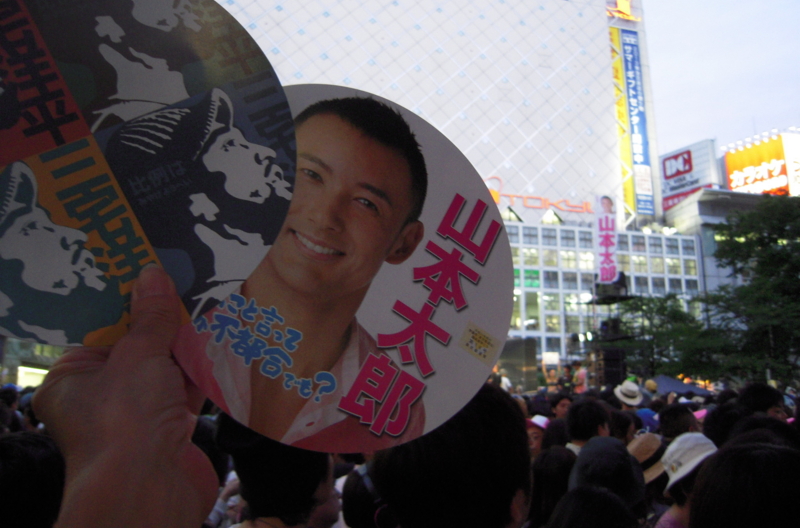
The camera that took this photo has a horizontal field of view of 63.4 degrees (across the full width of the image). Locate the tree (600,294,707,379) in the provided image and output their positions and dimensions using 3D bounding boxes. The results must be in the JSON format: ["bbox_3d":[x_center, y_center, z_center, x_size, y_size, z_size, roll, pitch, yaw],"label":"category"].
[{"bbox_3d":[9.363,3.268,24.045,4.000,4.900,3.900,-4,-10,21],"label":"tree"}]

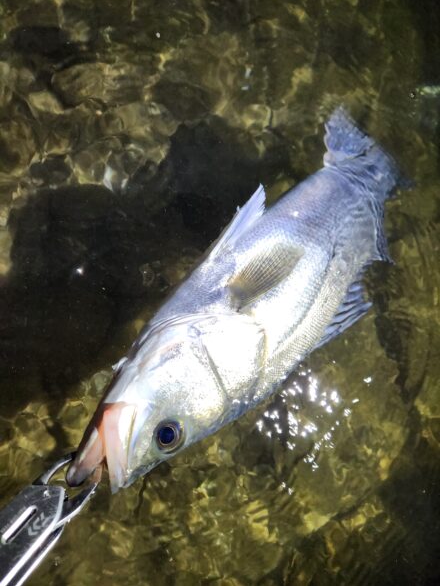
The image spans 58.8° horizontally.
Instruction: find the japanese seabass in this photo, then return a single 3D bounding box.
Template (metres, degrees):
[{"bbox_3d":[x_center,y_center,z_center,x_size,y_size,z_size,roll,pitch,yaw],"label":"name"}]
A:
[{"bbox_3d":[0.074,-0.035,0.414,0.148,0.070,0.540,39,56,4],"label":"japanese seabass"}]

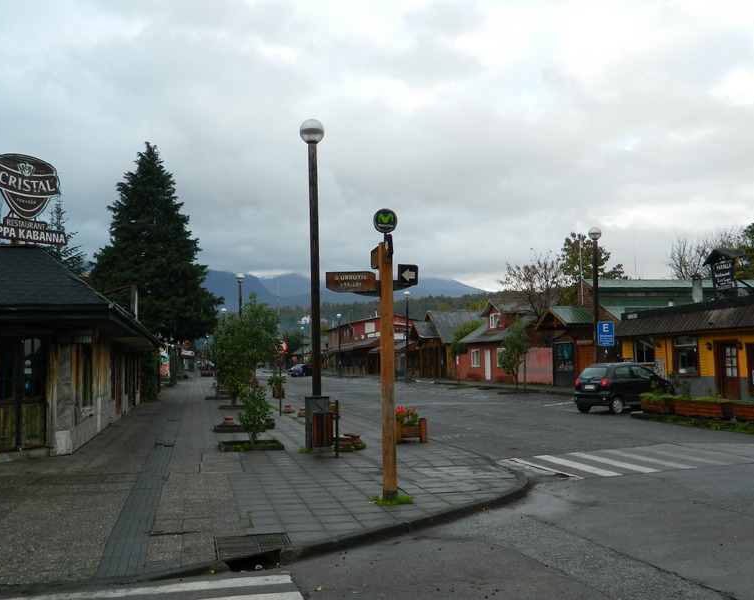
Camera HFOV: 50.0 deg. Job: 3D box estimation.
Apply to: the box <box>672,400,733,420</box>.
[{"bbox_3d":[8.213,2.747,20.243,0.550,0.380,2.032,0,-5,-12],"label":"box"}]

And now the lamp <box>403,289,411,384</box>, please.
[{"bbox_3d":[2.003,2.441,53.300,0.468,6.048,0.468,0,-5,-12],"label":"lamp"}]

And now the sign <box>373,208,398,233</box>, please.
[{"bbox_3d":[0.103,-0.935,9.607,0.290,0.290,0.060,0,-5,-12],"label":"sign"}]

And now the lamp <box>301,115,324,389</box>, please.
[{"bbox_3d":[-1.163,-0.698,15.176,0.468,5.505,0.468,0,-5,-12],"label":"lamp"}]

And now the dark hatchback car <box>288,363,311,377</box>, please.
[{"bbox_3d":[-7.942,7.702,88.000,1.680,1.480,3.950,-3,-5,30],"label":"dark hatchback car"}]

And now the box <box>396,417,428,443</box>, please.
[{"bbox_3d":[0.613,2.592,16.131,0.635,0.490,0.600,0,-5,-12],"label":"box"}]

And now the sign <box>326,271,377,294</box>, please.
[{"bbox_3d":[-0.294,-0.205,9.330,0.580,0.240,0.060,-1,-4,-3],"label":"sign"}]

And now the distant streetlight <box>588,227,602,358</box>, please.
[{"bbox_3d":[7.613,0.524,28.185,0.468,6.150,0.468,0,-5,-12],"label":"distant streetlight"}]

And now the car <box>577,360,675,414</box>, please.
[{"bbox_3d":[7.773,2.745,25.200,3.500,1.500,1.500,2,-5,-32],"label":"car"}]

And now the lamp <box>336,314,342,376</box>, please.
[{"bbox_3d":[-3.458,4.098,74.000,0.450,5.800,0.450,0,-4,-12],"label":"lamp"}]

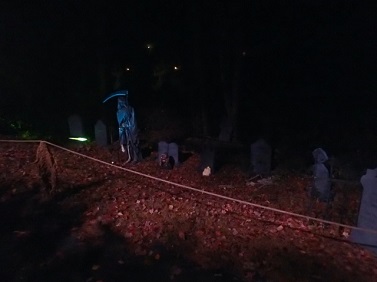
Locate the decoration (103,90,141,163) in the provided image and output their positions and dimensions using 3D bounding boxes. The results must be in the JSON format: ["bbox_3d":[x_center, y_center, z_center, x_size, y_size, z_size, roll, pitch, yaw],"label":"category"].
[{"bbox_3d":[-1.847,-0.392,7.500,0.850,1.950,0.620,3,7,25],"label":"decoration"}]

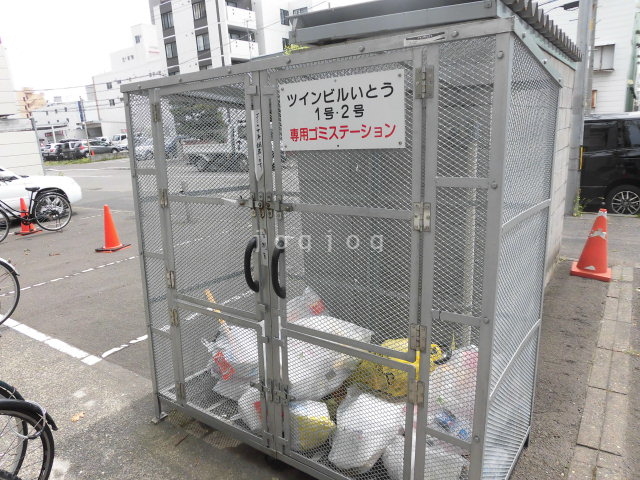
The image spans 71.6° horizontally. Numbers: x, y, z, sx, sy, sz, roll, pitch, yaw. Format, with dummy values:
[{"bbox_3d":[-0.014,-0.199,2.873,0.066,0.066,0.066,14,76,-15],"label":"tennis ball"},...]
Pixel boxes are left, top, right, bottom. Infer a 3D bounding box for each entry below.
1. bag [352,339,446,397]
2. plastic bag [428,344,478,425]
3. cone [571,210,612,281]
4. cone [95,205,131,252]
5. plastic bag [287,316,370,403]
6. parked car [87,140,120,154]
[{"bbox_3d":[0.407,0.733,2.426,0.420,0.290,0.320,8,15,36],"label":"bag"},{"bbox_3d":[0.659,0.756,2.179,0.360,0.360,0.340,8,15,36],"label":"plastic bag"},{"bbox_3d":[2.985,0.025,4.782,0.390,0.700,0.390,12,18,38],"label":"cone"},{"bbox_3d":[-3.268,-0.202,6.934,0.380,0.700,0.380,2,13,13],"label":"cone"},{"bbox_3d":[-0.012,0.693,2.630,0.520,0.320,0.400,8,15,36],"label":"plastic bag"},{"bbox_3d":[-21.373,-8.990,43.500,1.700,1.480,4.250,9,16,39],"label":"parked car"}]

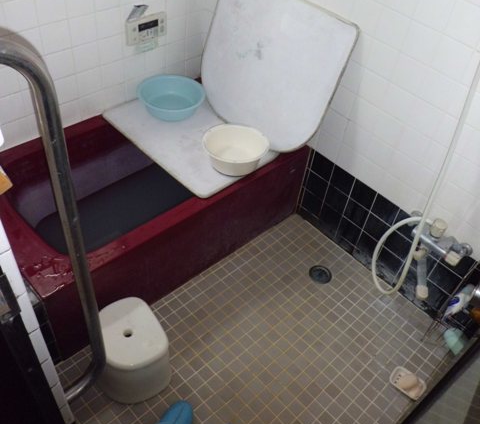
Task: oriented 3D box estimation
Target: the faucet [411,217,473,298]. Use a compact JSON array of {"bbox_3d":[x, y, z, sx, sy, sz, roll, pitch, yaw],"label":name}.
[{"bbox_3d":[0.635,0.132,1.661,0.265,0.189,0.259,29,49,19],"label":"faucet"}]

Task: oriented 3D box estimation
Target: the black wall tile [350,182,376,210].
[{"bbox_3d":[0.516,-0.072,2.006,0.010,0.108,0.108,-32,58,-32],"label":"black wall tile"}]

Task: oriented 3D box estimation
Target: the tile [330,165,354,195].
[{"bbox_3d":[0.422,-0.130,1.981,0.010,0.106,0.106,-32,58,-33],"label":"tile"}]

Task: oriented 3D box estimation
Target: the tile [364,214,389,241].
[{"bbox_3d":[0.580,0.068,2.035,0.010,0.108,0.108,-32,58,-32],"label":"tile"}]

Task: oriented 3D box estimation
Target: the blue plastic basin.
[{"bbox_3d":[-0.289,-0.467,2.030,0.286,0.090,0.286,4,46,-4],"label":"blue plastic basin"}]

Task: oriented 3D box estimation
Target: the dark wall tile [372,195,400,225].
[{"bbox_3d":[0.570,-0.008,1.884,0.010,0.106,0.106,-32,58,-33],"label":"dark wall tile"}]

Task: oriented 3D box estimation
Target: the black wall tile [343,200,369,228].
[{"bbox_3d":[0.505,0.006,2.085,0.010,0.108,0.108,-32,58,-32],"label":"black wall tile"}]

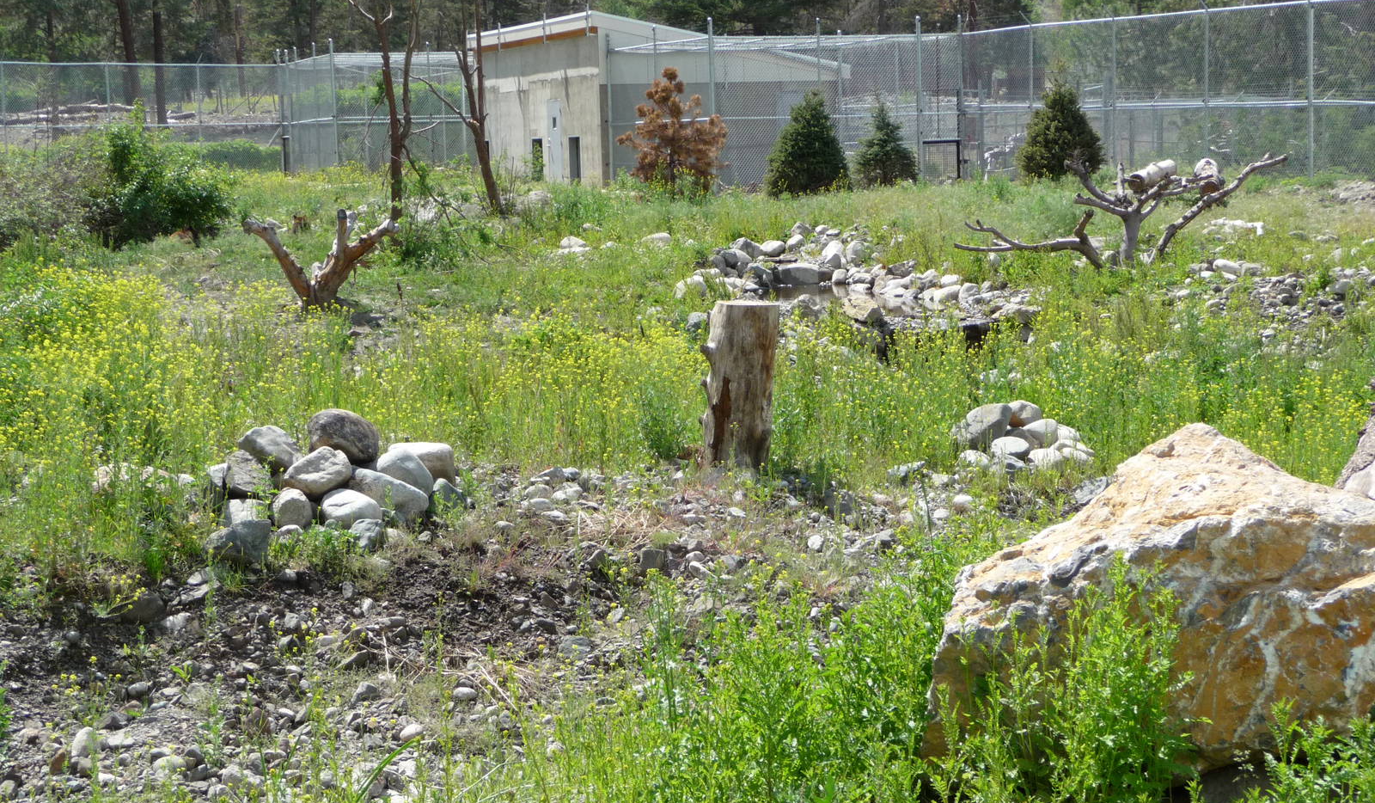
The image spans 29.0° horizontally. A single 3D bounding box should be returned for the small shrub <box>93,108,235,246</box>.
[{"bbox_3d":[-8.149,-3.509,41.500,2.178,2.245,2.100,-2,6,0],"label":"small shrub"}]

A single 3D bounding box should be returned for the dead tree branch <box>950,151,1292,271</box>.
[{"bbox_3d":[4.910,-2.125,30.000,3.717,1.356,2.000,-2,6,0],"label":"dead tree branch"}]

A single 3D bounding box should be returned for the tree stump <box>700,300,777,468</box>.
[{"bbox_3d":[0.290,-0.087,14.800,0.420,0.956,0.380,3,6,0],"label":"tree stump"}]

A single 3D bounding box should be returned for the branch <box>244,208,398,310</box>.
[{"bbox_3d":[-3.733,-1.433,27.000,1.569,1.046,1.050,-2,6,0],"label":"branch"}]

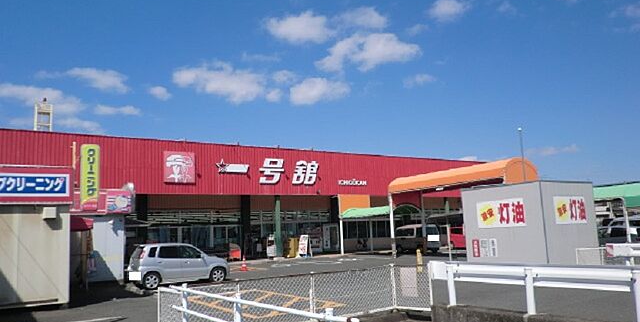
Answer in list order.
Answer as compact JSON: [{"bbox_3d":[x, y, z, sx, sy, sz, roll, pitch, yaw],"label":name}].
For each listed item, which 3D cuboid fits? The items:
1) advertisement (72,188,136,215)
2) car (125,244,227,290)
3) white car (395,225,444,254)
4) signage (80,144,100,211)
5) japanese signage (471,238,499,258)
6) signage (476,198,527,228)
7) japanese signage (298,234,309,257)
[{"bbox_3d":[-7.873,1.488,17.452,2.157,0.853,0.250,3,-10,-32],"label":"advertisement"},{"bbox_3d":[-5.036,3.713,17.517,3.395,1.530,1.475,3,-11,-35],"label":"car"},{"bbox_3d":[6.255,5.104,31.337,1.475,1.880,3.395,1,-10,-25],"label":"white car"},{"bbox_3d":[-8.126,0.592,17.024,0.599,2.386,0.180,3,-10,-32],"label":"signage"},{"bbox_3d":[5.746,3.046,16.733,0.040,0.618,1.021,3,-11,-35],"label":"japanese signage"},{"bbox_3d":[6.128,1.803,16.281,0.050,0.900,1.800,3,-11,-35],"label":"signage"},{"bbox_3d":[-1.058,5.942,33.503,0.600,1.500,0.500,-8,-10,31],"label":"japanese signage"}]

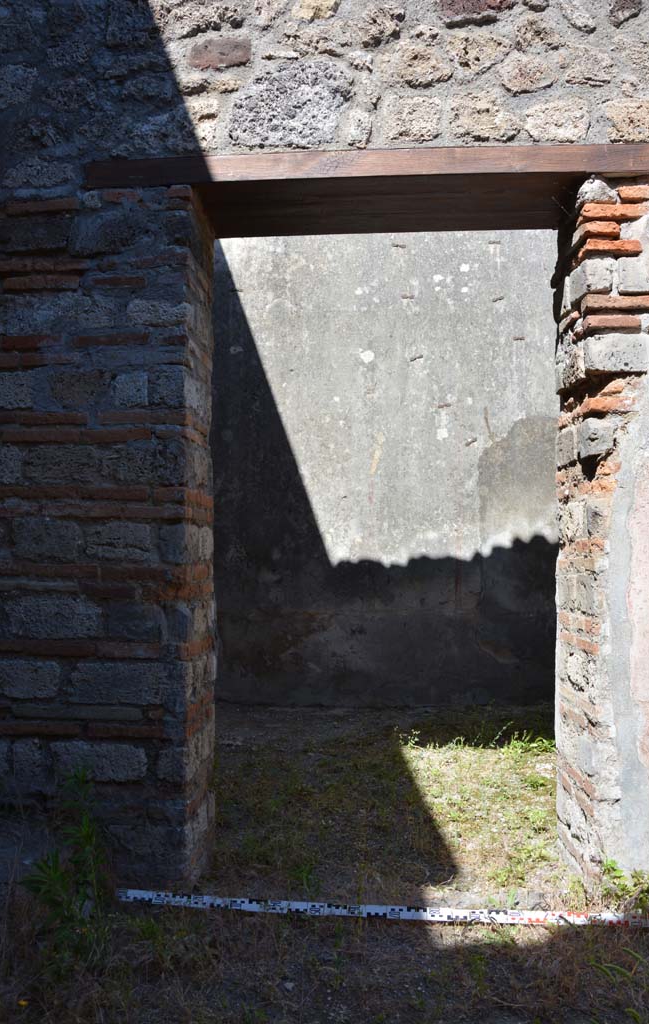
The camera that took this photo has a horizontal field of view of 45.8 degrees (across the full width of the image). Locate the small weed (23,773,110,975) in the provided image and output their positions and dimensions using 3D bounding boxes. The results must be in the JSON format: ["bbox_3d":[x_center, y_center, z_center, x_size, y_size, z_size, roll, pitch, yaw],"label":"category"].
[{"bbox_3d":[-0.588,0.805,1.745,0.195,0.450,0.190,0,2,0],"label":"small weed"}]

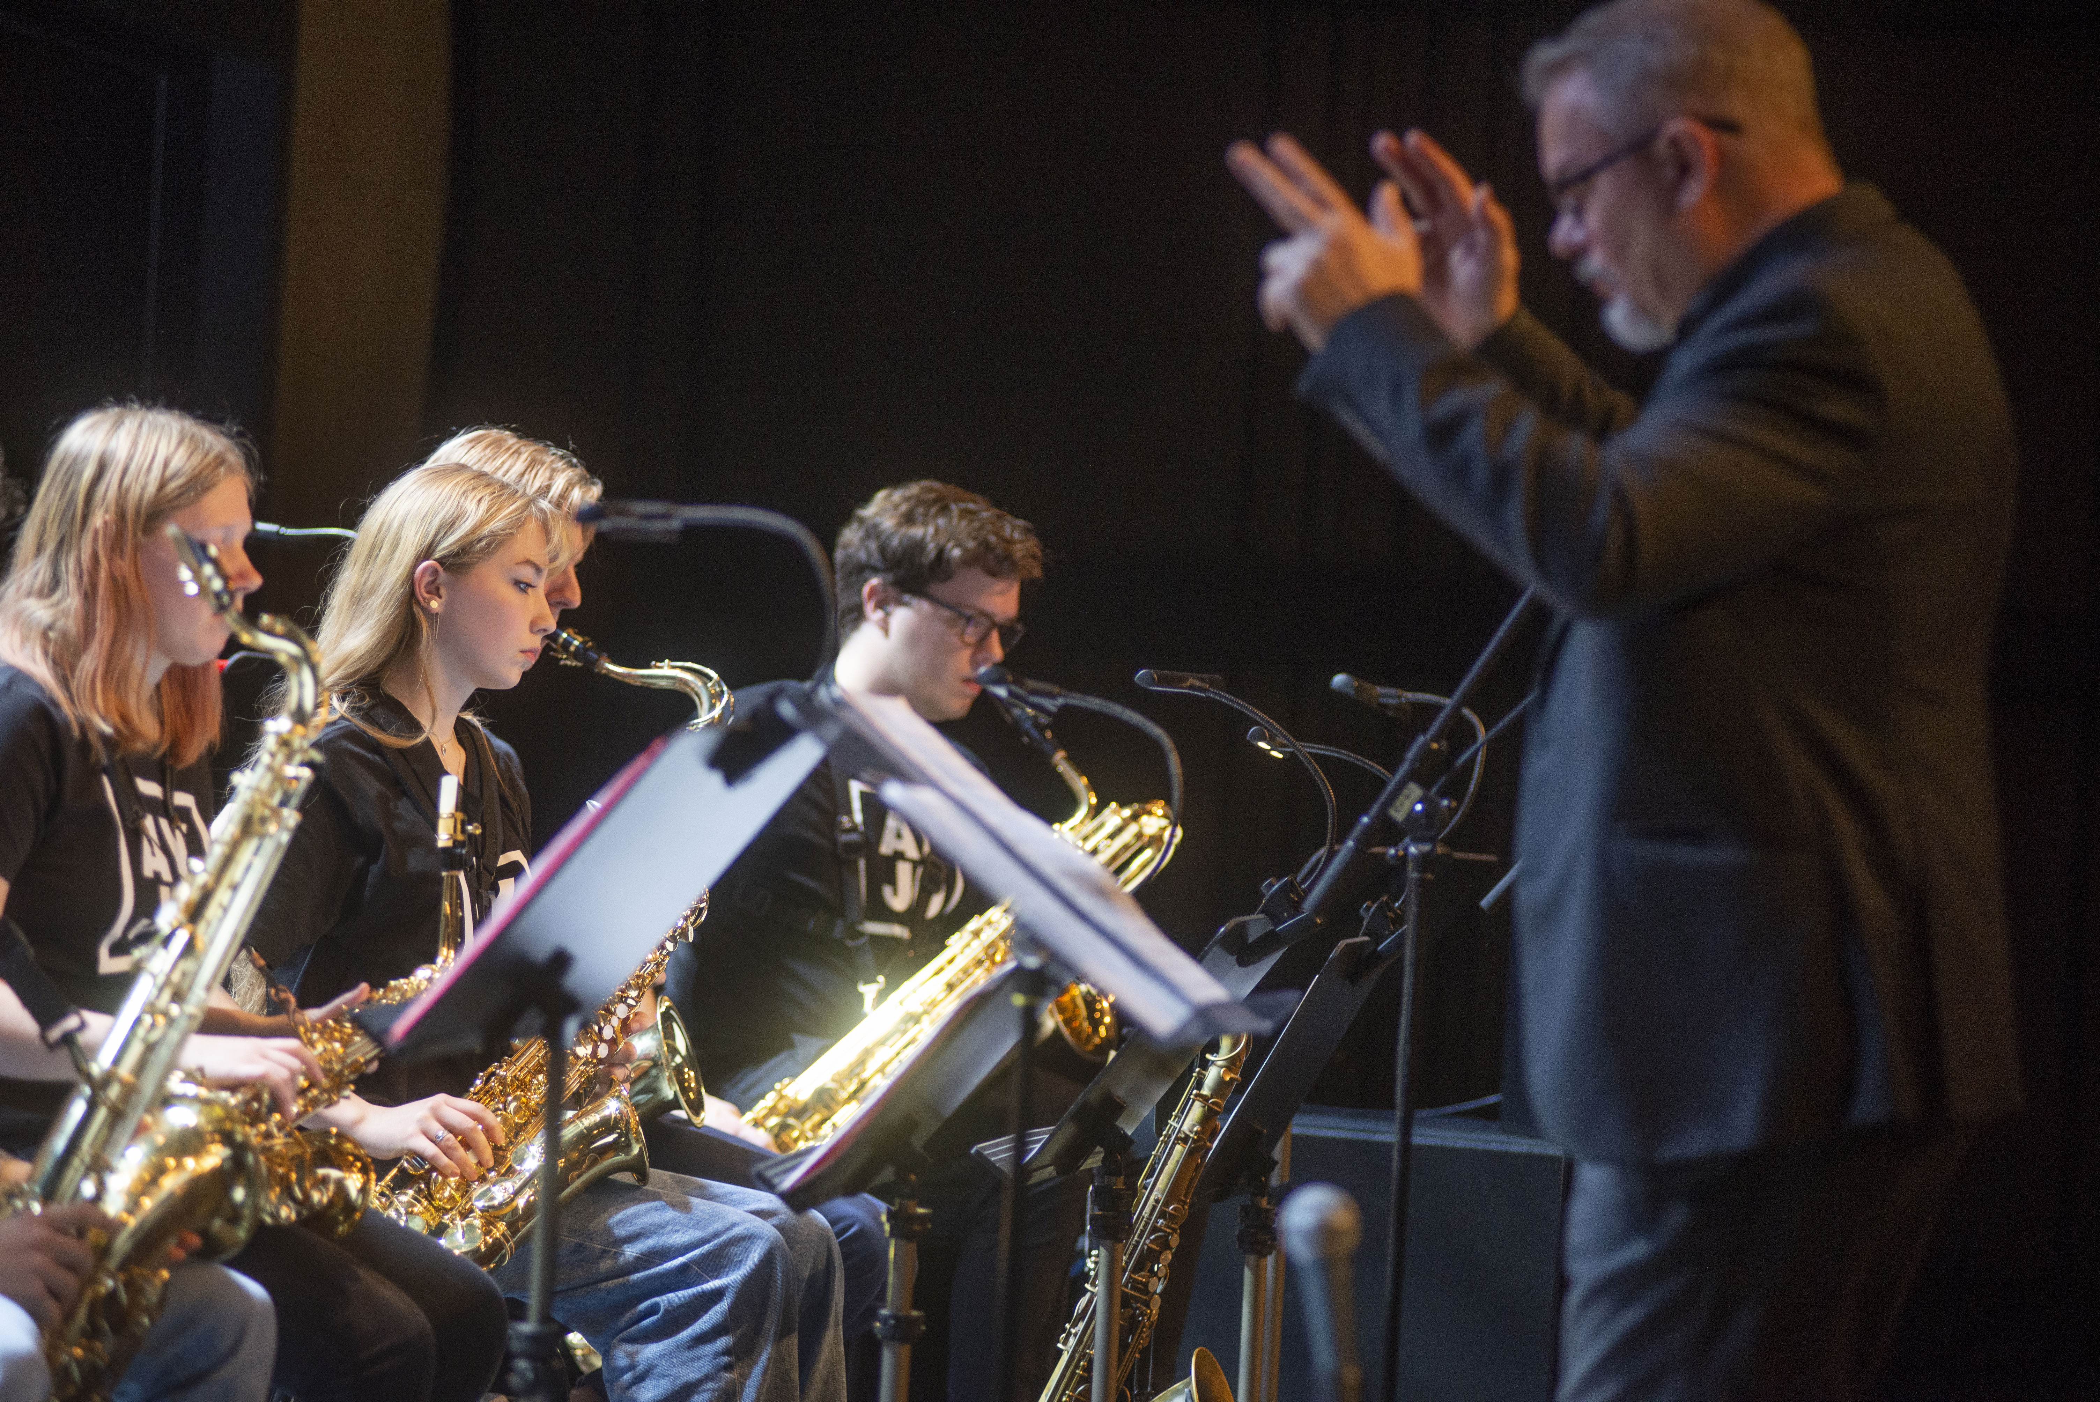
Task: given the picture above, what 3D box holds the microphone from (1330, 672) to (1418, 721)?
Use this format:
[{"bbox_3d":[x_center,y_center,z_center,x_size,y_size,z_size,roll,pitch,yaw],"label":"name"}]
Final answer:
[{"bbox_3d":[0.338,-0.003,7.600,0.098,0.028,0.027,20,6,15],"label":"microphone"}]

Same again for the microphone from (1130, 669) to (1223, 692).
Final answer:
[{"bbox_3d":[0.132,-0.021,7.500,0.096,0.024,0.024,5,2,15],"label":"microphone"}]

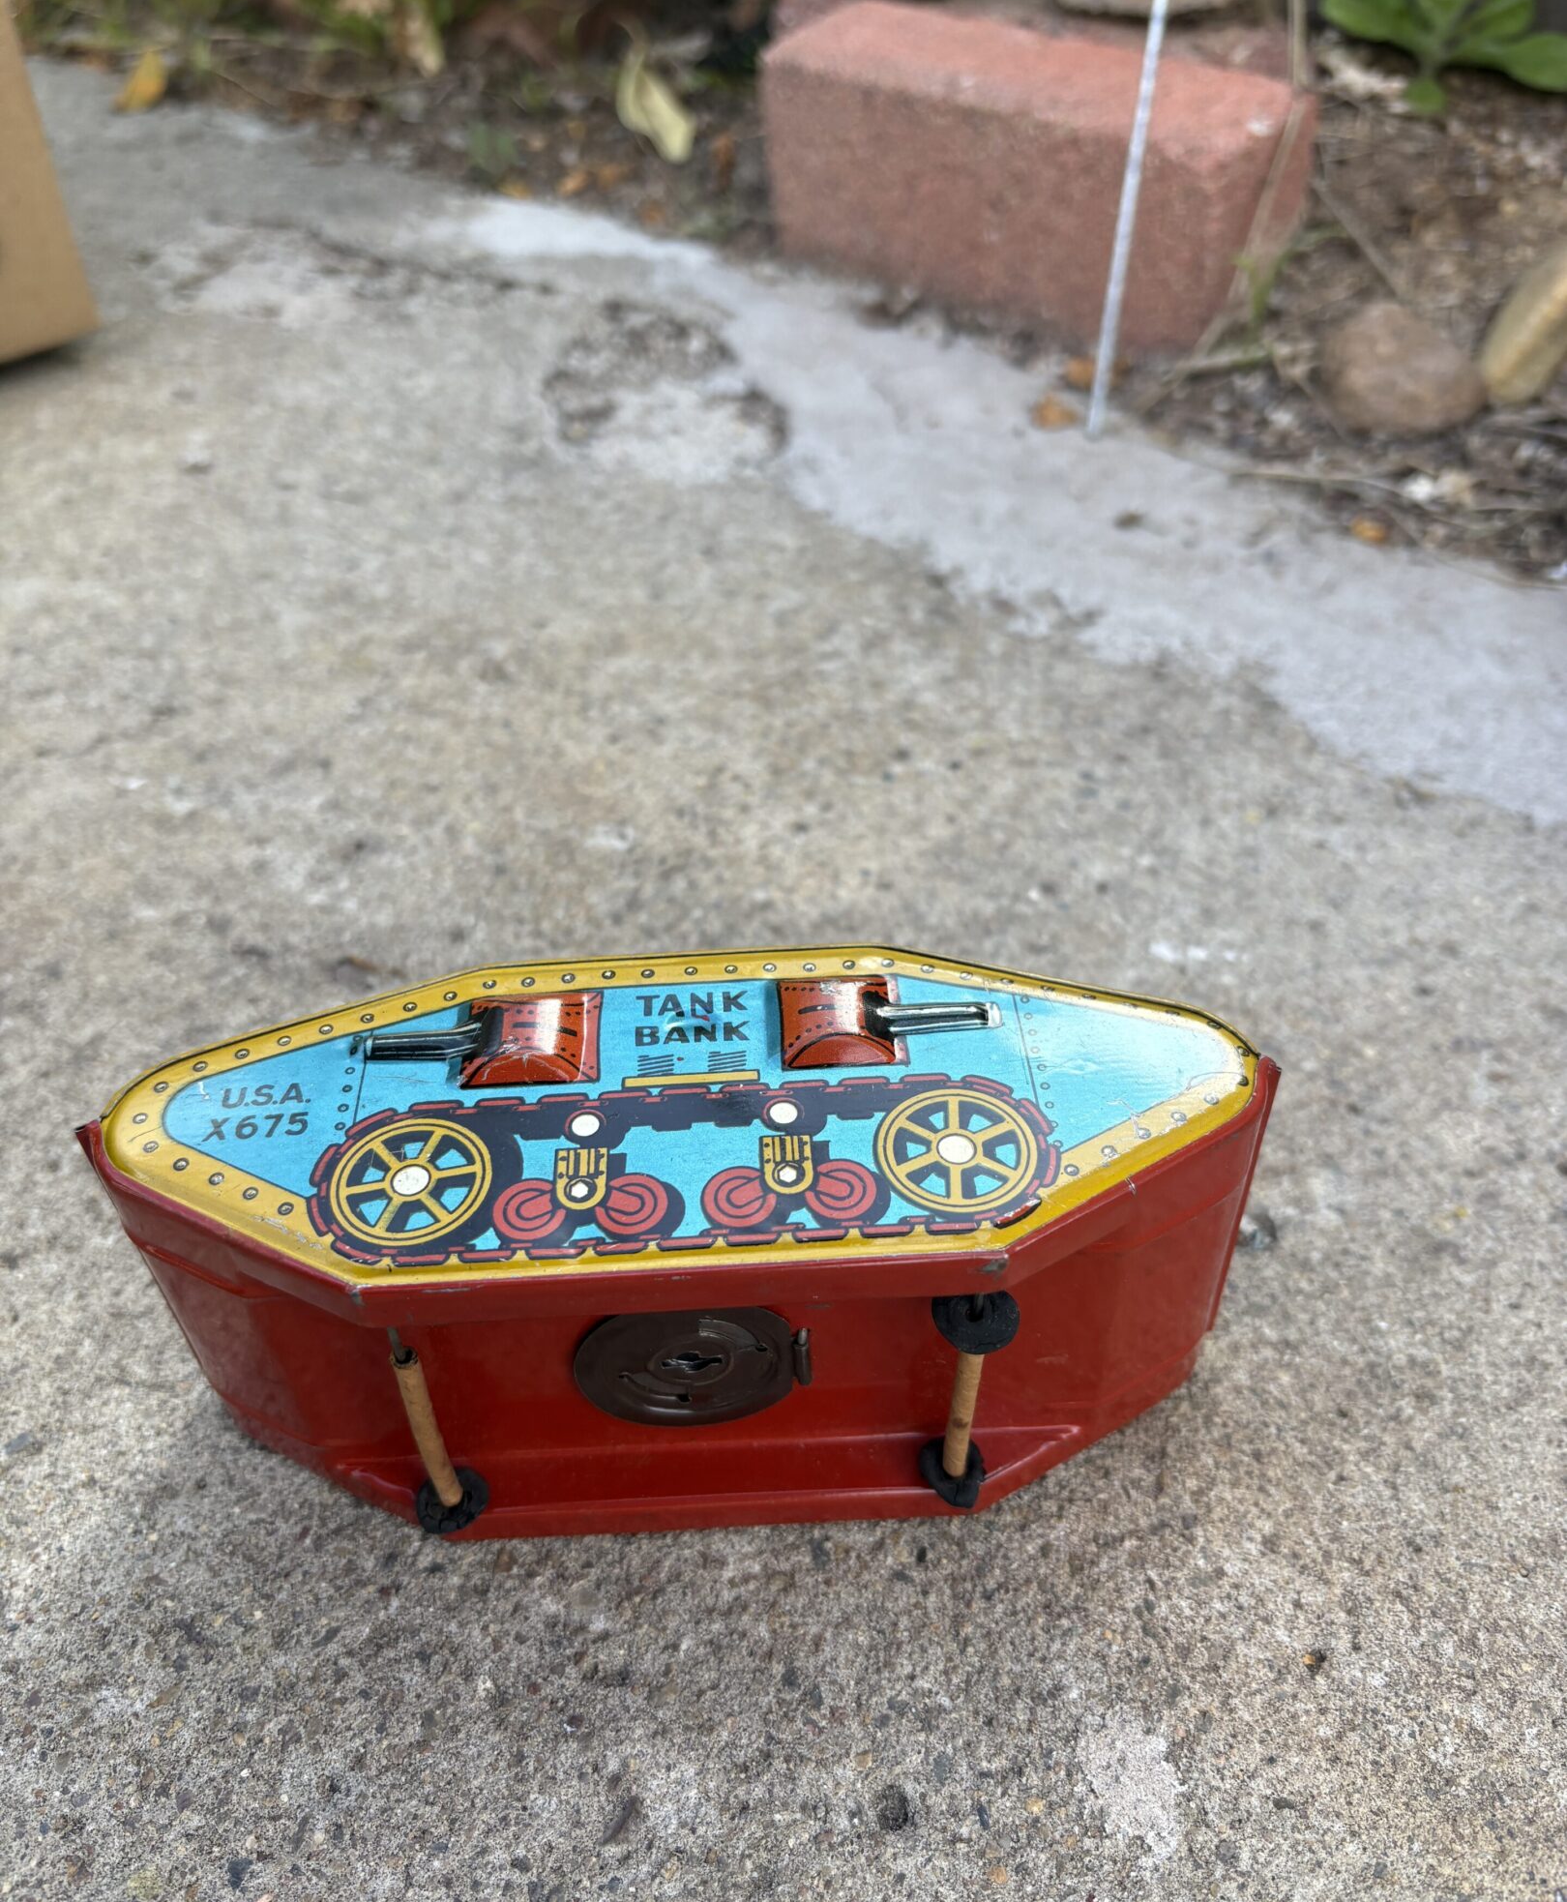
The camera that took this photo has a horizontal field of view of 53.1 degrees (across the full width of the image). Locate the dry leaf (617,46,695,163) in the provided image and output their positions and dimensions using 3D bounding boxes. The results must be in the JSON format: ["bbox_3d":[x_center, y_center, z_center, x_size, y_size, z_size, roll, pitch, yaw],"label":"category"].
[{"bbox_3d":[-0.064,-0.419,0.777,0.043,0.062,0.035,-4,40,-3],"label":"dry leaf"}]

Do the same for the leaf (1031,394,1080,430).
[{"bbox_3d":[0.092,-0.181,0.527,0.017,0.008,0.020,5,40,8],"label":"leaf"}]

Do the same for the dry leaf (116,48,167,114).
[{"bbox_3d":[-0.367,-0.497,0.898,0.031,0.035,0.032,-14,41,-15],"label":"dry leaf"}]

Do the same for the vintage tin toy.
[{"bbox_3d":[-0.012,0.041,0.221,0.155,0.066,0.057,-3,42,-1],"label":"vintage tin toy"}]

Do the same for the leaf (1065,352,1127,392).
[{"bbox_3d":[0.110,-0.204,0.553,0.022,0.009,0.022,6,40,9],"label":"leaf"}]

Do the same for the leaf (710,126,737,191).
[{"bbox_3d":[-0.029,-0.380,0.754,0.014,0.025,0.025,-3,40,-1],"label":"leaf"}]

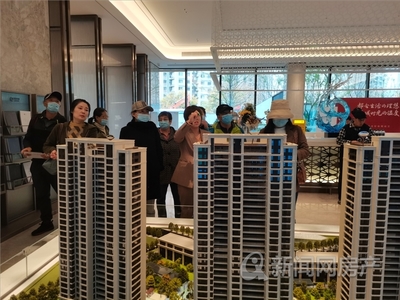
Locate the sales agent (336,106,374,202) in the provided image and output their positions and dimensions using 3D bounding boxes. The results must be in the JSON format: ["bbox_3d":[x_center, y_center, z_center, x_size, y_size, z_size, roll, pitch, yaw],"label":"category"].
[{"bbox_3d":[2.640,0.106,5.016,0.550,1.602,0.400,2,6,13],"label":"sales agent"}]

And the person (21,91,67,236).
[{"bbox_3d":[-1.917,0.156,3.679,0.570,1.712,0.440,-1,6,-18],"label":"person"}]

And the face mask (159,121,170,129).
[{"bbox_3d":[-0.493,-0.352,4.200,0.145,0.110,0.085,2,6,15],"label":"face mask"}]

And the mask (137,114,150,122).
[{"bbox_3d":[-0.718,-0.402,3.850,0.150,0.110,0.085,-3,6,-30],"label":"mask"}]

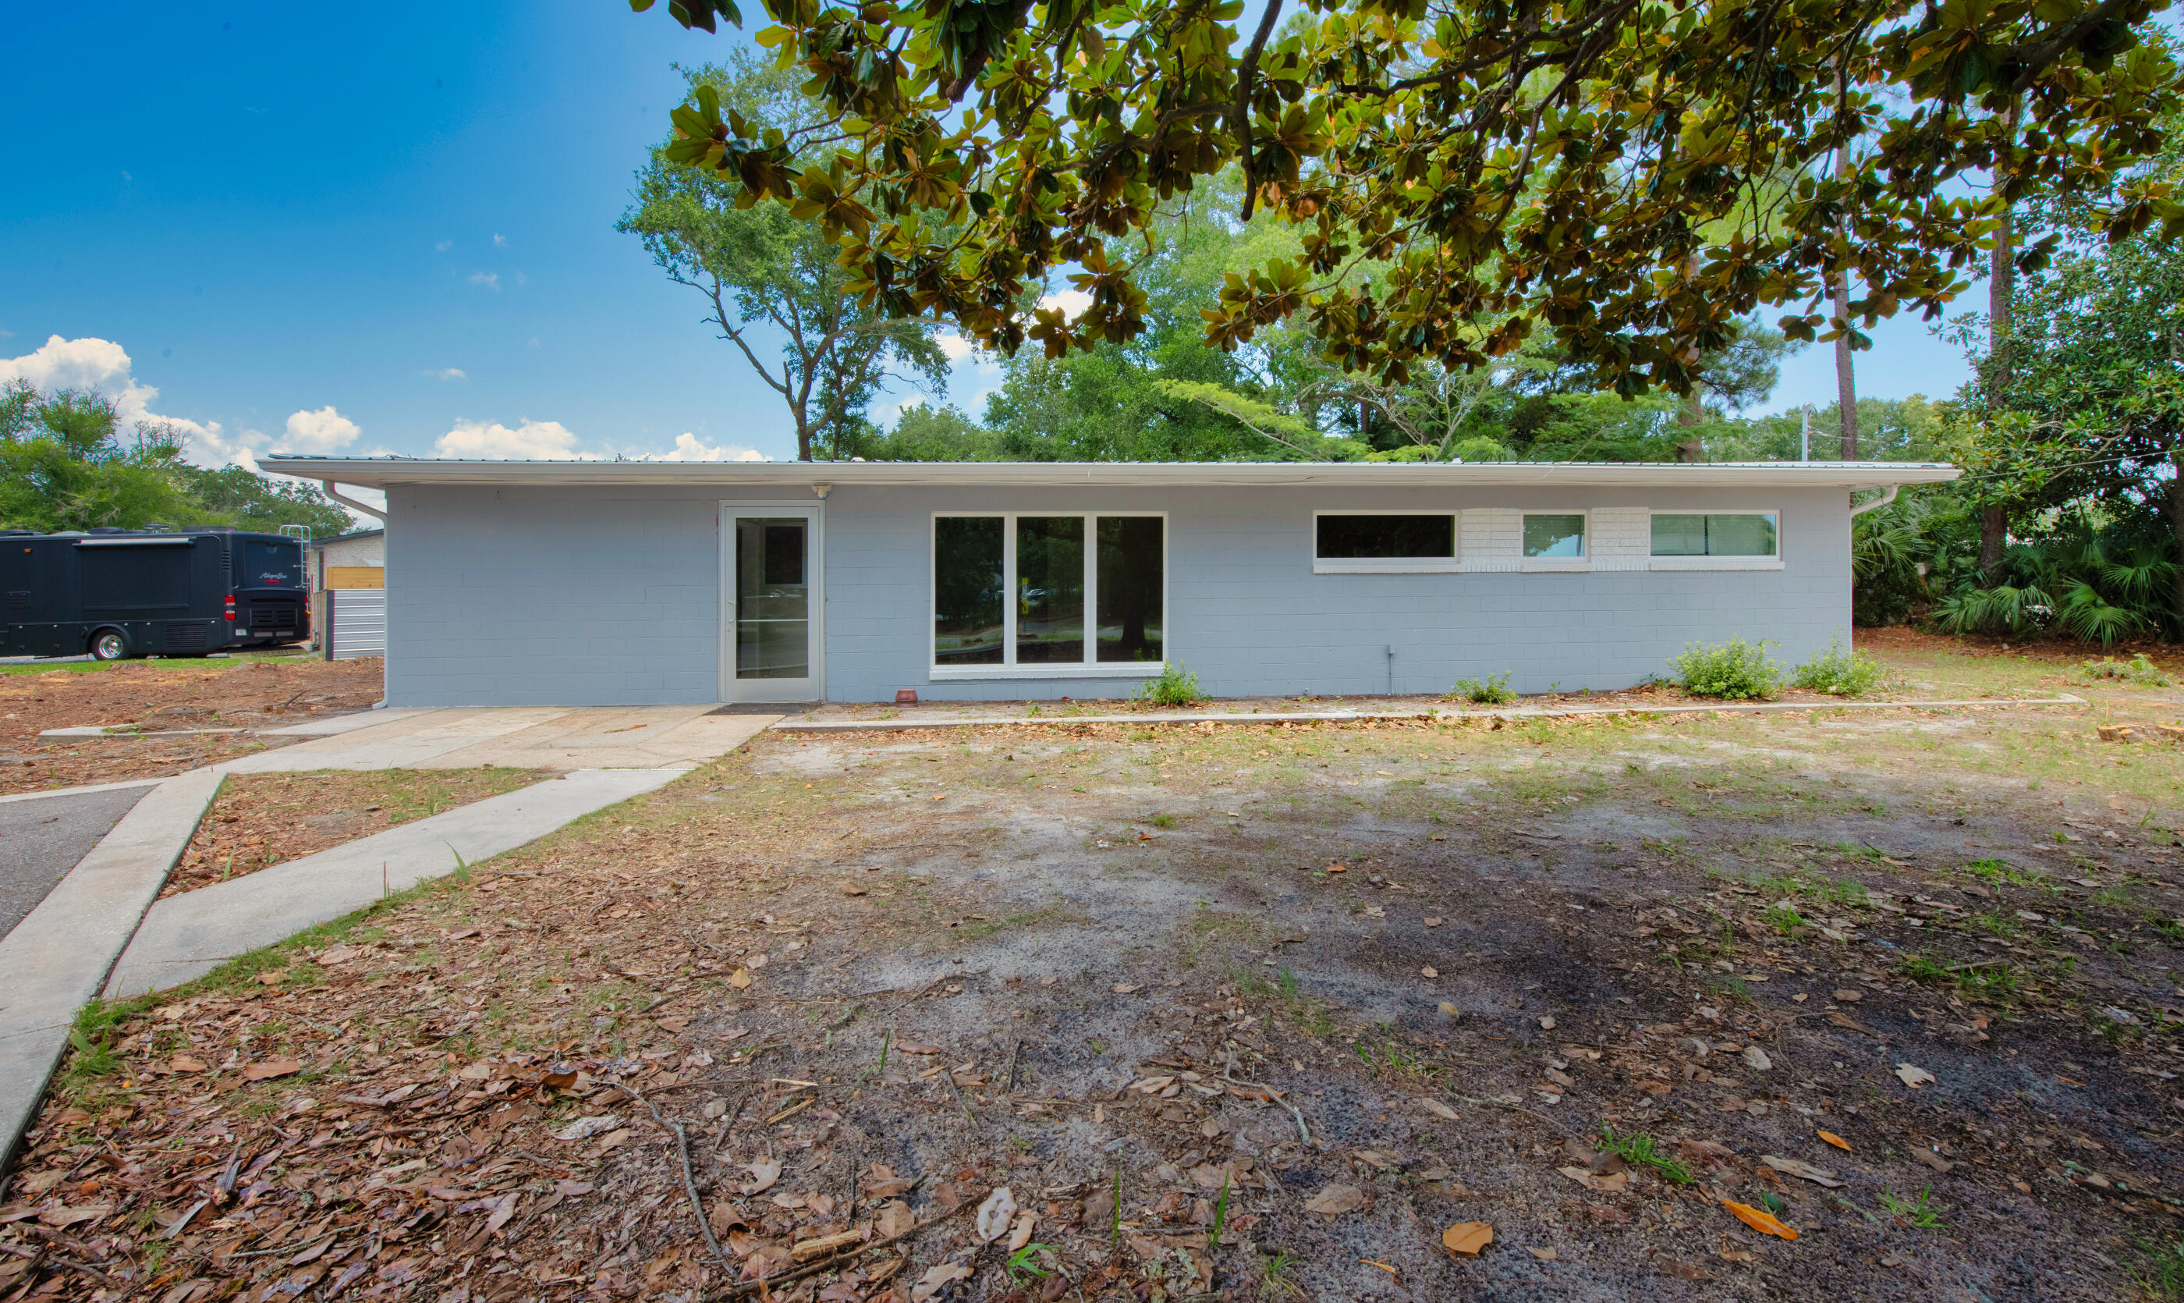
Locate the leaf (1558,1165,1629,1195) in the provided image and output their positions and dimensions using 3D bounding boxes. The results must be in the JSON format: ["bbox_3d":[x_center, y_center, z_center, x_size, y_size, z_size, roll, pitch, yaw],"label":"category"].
[{"bbox_3d":[1.147,1.197,1.922,0.151,0.020,0.068,0,3,8],"label":"leaf"}]

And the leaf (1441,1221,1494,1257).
[{"bbox_3d":[0.776,1.207,1.752,0.128,0.020,0.073,-3,4,-38],"label":"leaf"}]

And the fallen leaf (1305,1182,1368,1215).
[{"bbox_3d":[0.538,1.198,1.855,0.076,0.022,0.132,3,4,42],"label":"fallen leaf"}]

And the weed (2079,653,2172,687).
[{"bbox_3d":[14.124,0.256,11.600,0.750,0.330,0.620,0,3,0],"label":"weed"}]

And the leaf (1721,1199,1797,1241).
[{"bbox_3d":[1.414,1.202,1.799,0.068,0.025,0.125,-2,4,-27],"label":"leaf"}]

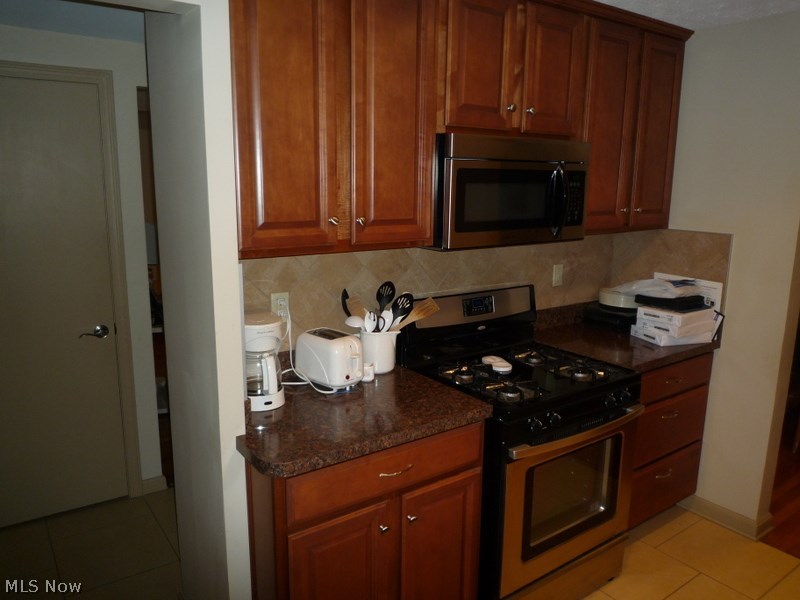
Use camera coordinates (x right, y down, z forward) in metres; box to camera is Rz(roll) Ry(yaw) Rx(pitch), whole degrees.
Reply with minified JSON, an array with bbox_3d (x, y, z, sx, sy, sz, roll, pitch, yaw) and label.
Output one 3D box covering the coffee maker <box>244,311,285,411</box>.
[{"bbox_3d":[-0.500,0.205,1.991,0.166,0.295,0.217,-7,13,-33],"label":"coffee maker"}]

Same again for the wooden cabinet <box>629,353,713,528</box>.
[{"bbox_3d":[1.056,0.661,2.941,0.719,0.862,0.615,-7,13,-33],"label":"wooden cabinet"}]

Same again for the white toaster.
[{"bbox_3d":[-0.260,0.221,2.181,0.248,0.192,0.167,11,15,44],"label":"white toaster"}]

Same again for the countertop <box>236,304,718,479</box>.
[{"bbox_3d":[0.417,0.249,2.404,2.281,0.155,0.643,-7,13,-33],"label":"countertop"}]

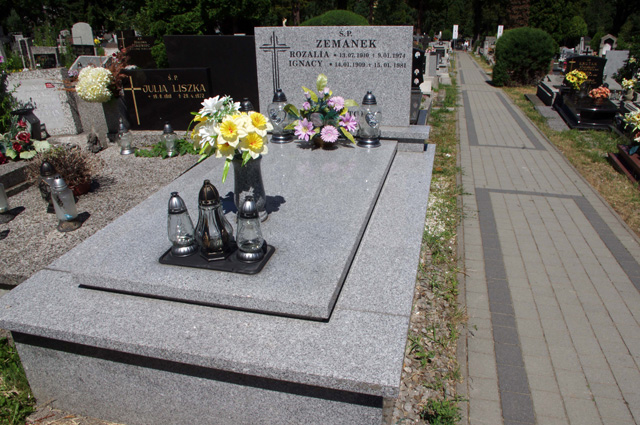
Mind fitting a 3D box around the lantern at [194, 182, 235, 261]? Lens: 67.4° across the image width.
[{"bbox_3d":[-0.407,0.024,1.784,0.140,0.302,0.140,5,25,14],"label":"lantern"}]

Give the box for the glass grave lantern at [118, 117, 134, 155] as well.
[{"bbox_3d":[-1.478,-0.586,3.643,0.118,0.256,0.118,5,21,14],"label":"glass grave lantern"}]

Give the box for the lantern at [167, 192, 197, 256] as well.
[{"bbox_3d":[-0.532,0.043,1.809,0.104,0.254,0.104,5,25,14],"label":"lantern"}]

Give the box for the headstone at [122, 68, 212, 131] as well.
[{"bbox_3d":[-1.155,-0.856,3.684,0.710,0.480,0.075,5,21,14],"label":"headstone"}]

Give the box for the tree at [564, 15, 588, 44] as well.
[{"bbox_3d":[14.981,-10.338,28.000,1.500,2.400,1.500,4,24,14],"label":"tree"}]

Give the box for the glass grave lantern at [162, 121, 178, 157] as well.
[{"bbox_3d":[-1.122,-0.556,3.564,0.115,0.247,0.115,5,21,14],"label":"glass grave lantern"}]

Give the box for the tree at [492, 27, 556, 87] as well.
[{"bbox_3d":[5.915,-4.552,13.900,1.750,1.750,1.700,4,24,14],"label":"tree"}]

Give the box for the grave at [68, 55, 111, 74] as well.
[{"bbox_3d":[-5.247,-3.321,10.866,0.780,0.480,0.700,5,21,14],"label":"grave"}]

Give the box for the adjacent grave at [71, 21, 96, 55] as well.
[{"bbox_3d":[-5.748,-4.144,11.652,0.620,0.930,0.150,5,21,14],"label":"adjacent grave"}]

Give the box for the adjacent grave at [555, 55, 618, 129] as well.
[{"bbox_3d":[4.882,-2.283,8.881,0.740,1.020,2.000,4,24,14],"label":"adjacent grave"}]

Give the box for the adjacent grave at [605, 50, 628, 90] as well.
[{"bbox_3d":[5.740,-2.763,9.328,0.450,0.760,0.140,5,21,14],"label":"adjacent grave"}]

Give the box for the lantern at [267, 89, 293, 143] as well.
[{"bbox_3d":[-0.259,-0.634,3.166,0.150,0.340,0.150,-1,24,1],"label":"lantern"}]

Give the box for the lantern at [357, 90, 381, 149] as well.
[{"bbox_3d":[0.313,-0.585,3.021,0.150,0.335,0.150,5,25,14],"label":"lantern"}]

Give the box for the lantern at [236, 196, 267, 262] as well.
[{"bbox_3d":[-0.296,0.062,1.994,0.119,0.267,0.119,5,21,14],"label":"lantern"}]

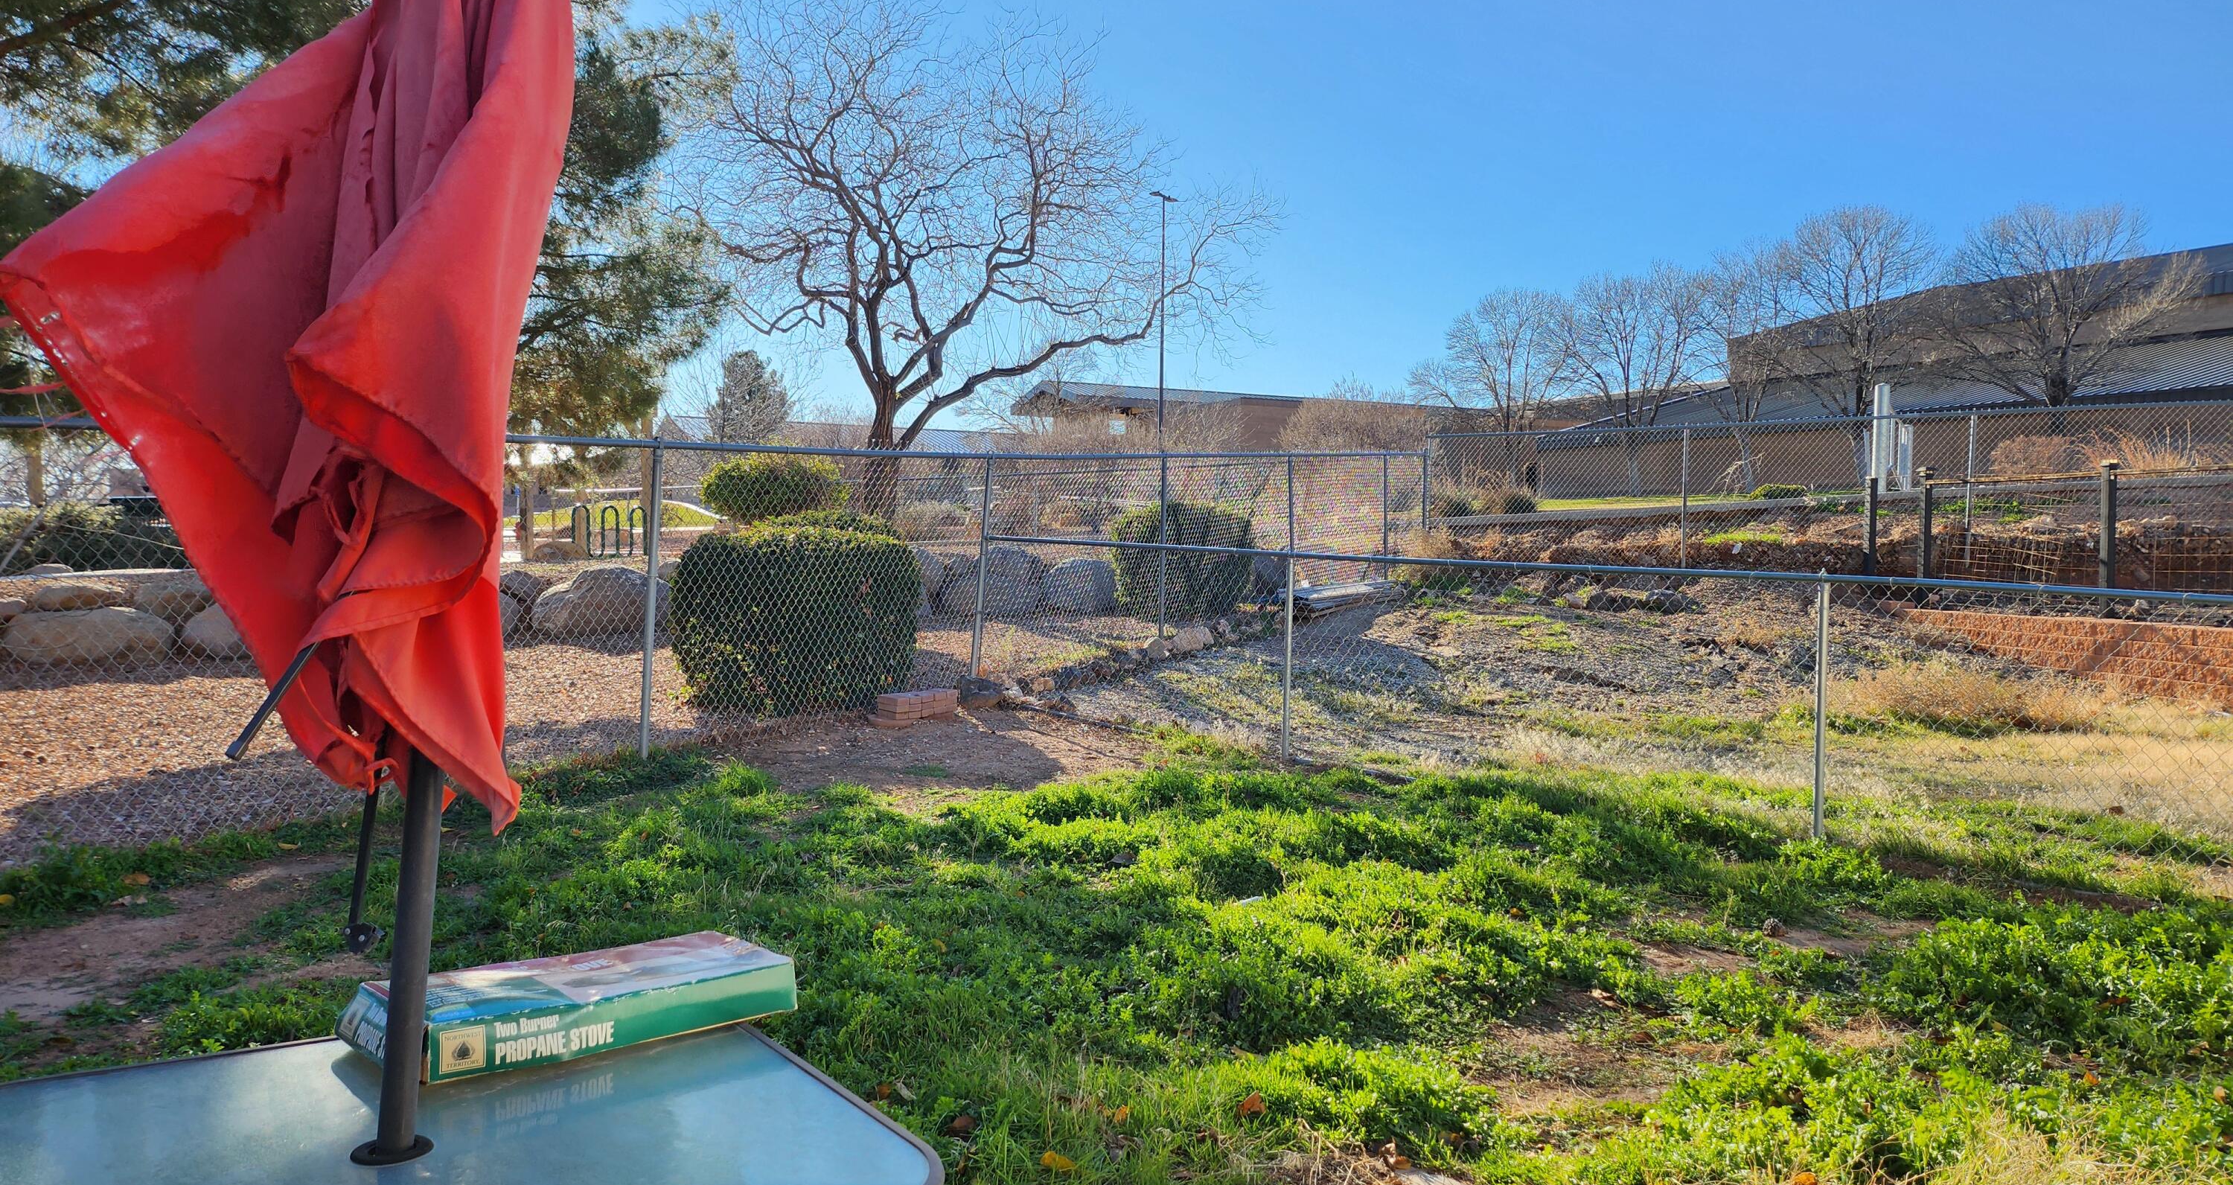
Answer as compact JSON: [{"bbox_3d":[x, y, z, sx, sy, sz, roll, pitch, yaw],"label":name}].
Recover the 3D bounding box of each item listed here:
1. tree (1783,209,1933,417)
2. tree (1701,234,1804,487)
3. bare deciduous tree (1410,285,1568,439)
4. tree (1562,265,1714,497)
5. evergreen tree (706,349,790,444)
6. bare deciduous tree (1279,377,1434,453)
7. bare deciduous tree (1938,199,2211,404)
[{"bbox_3d":[22.534,-7.441,47.000,4.670,8.690,4.670,0,4,0],"label":"tree"},{"bbox_3d":[21.298,-7.617,52.000,3.790,8.500,3.980,0,4,0],"label":"tree"},{"bbox_3d":[14.985,-8.034,62.000,6.440,8.310,6.440,0,4,0],"label":"bare deciduous tree"},{"bbox_3d":[18.835,-7.698,56.000,5.190,8.390,5.190,0,4,0],"label":"tree"},{"bbox_3d":[-13.345,-5.900,56.000,2.970,5.810,2.970,0,4,0],"label":"evergreen tree"},{"bbox_3d":[6.972,-4.437,45.000,4.370,3.650,4.370,0,4,0],"label":"bare deciduous tree"},{"bbox_3d":[25.768,-6.767,42.000,7.230,7.620,6.870,0,4,0],"label":"bare deciduous tree"}]

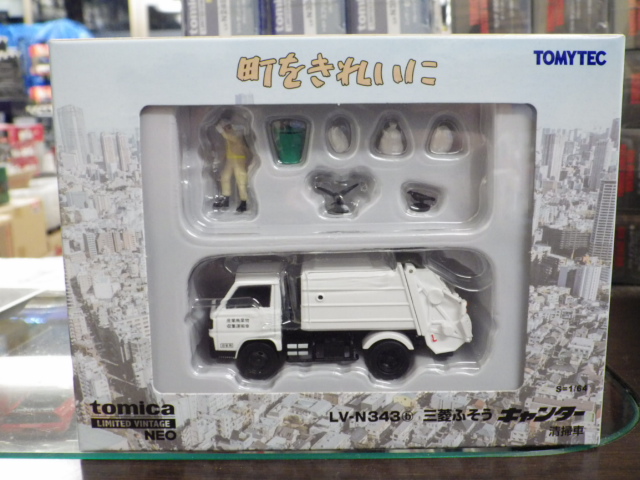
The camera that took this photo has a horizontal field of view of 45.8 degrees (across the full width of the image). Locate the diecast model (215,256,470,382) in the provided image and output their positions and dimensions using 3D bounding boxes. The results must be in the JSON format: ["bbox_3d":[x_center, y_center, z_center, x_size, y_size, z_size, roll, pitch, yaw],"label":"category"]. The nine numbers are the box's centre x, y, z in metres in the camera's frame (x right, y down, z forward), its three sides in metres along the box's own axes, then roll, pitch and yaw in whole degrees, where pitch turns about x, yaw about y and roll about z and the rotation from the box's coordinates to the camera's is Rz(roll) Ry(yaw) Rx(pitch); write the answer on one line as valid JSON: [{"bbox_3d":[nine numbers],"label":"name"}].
[{"bbox_3d":[0.006,0.023,0.239,0.079,0.034,0.028,-1,11,0],"label":"diecast model"}]

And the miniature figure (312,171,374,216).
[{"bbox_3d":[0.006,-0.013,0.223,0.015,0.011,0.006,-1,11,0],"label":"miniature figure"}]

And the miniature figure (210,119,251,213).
[{"bbox_3d":[-0.026,-0.023,0.222,0.011,0.030,0.009,8,14,39],"label":"miniature figure"}]

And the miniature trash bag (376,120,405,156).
[{"bbox_3d":[0.021,-0.029,0.220,0.008,0.010,0.007,-1,11,0],"label":"miniature trash bag"}]

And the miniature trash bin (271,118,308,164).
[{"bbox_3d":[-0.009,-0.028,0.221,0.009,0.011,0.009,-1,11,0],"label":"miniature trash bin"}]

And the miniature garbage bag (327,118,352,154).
[{"bbox_3d":[0.006,-0.029,0.220,0.007,0.009,0.006,-1,11,0],"label":"miniature garbage bag"}]

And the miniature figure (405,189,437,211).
[{"bbox_3d":[0.030,-0.011,0.222,0.009,0.007,0.005,-1,11,0],"label":"miniature figure"}]

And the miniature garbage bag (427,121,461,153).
[{"bbox_3d":[0.036,-0.029,0.220,0.007,0.009,0.007,-1,11,0],"label":"miniature garbage bag"}]

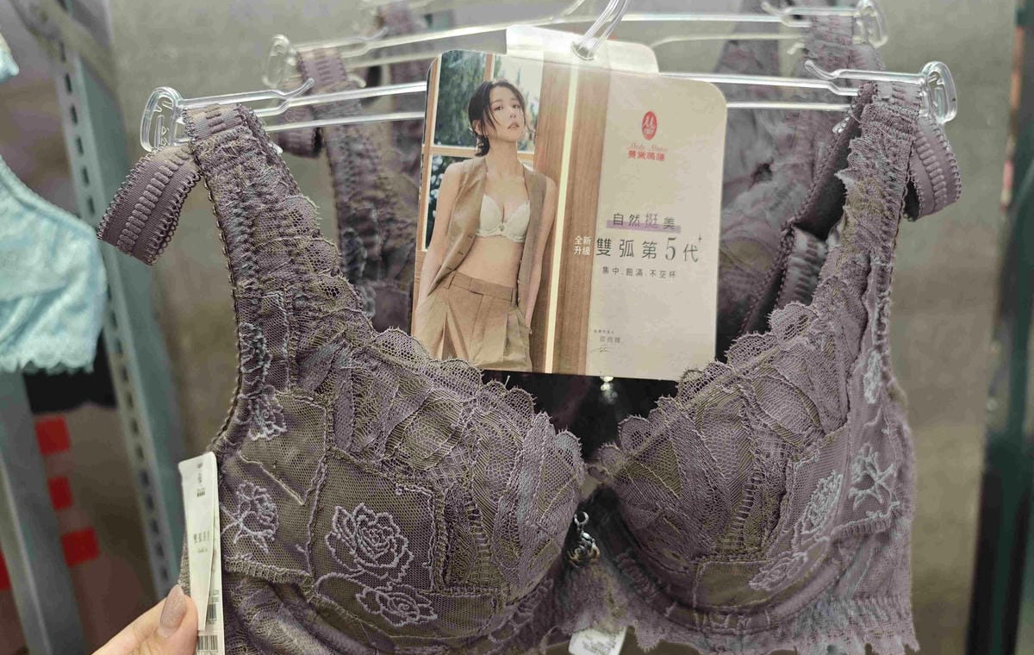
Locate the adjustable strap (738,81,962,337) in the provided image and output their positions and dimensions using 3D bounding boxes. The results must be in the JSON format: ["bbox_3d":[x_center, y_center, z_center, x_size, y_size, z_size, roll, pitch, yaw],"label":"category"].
[{"bbox_3d":[0.138,-0.050,0.286,0.081,0.094,0.050,-3,7,-8],"label":"adjustable strap"}]

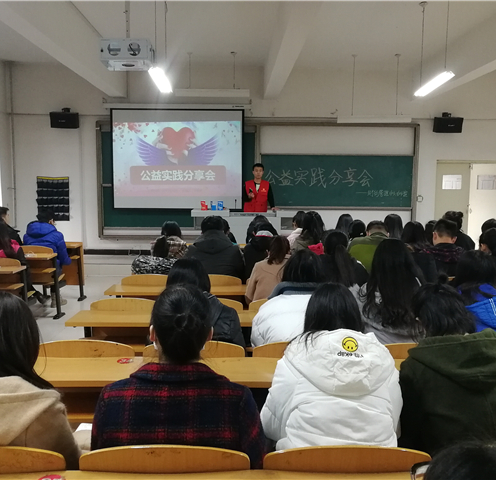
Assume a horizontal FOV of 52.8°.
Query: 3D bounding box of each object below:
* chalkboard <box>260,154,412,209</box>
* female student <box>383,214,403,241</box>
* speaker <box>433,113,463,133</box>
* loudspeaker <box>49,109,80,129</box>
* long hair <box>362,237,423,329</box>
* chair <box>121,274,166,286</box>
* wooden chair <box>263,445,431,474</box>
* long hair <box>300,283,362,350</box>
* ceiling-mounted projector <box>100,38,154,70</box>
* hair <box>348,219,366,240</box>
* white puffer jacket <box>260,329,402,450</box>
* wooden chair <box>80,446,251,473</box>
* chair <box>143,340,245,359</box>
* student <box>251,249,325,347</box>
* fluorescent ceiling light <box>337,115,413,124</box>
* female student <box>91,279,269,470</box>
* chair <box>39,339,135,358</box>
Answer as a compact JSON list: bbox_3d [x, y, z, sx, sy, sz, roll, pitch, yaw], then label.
[{"bbox_3d":[1.738,-1.142,9.749,3.000,1.050,0.050,0,6,-1],"label":"chalkboard"},{"bbox_3d":[1.782,0.206,6.259,0.440,1.030,0.560,0,6,-1],"label":"female student"},{"bbox_3d":[3.746,-2.163,9.350,0.520,0.300,0.290,1,13,2],"label":"speaker"},{"bbox_3d":[-3.394,-2.214,9.208,0.520,0.300,0.290,0,13,-5],"label":"loudspeaker"},{"bbox_3d":[0.724,0.228,2.501,0.280,0.460,0.250,0,6,-1],"label":"long hair"},{"bbox_3d":[-0.811,0.652,4.344,0.480,0.820,0.460,0,6,-1],"label":"chair"},{"bbox_3d":[0.271,0.965,1.633,0.470,0.830,0.460,0,6,-1],"label":"wooden chair"},{"bbox_3d":[0.298,0.269,1.753,0.210,0.260,0.230,0,6,-1],"label":"long hair"},{"bbox_3d":[-1.157,-1.793,4.854,0.430,0.210,0.350,0,6,-1],"label":"ceiling-mounted projector"},{"bbox_3d":[1.195,-0.093,5.447,0.200,0.280,0.220,0,6,-1],"label":"hair"},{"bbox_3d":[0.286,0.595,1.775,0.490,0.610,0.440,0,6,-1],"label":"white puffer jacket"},{"bbox_3d":[-0.245,0.971,1.692,0.480,0.827,0.500,0,6,-1],"label":"wooden chair"},{"bbox_3d":[-0.257,0.865,2.558,0.470,0.830,0.460,0,6,-1],"label":"chair"},{"bbox_3d":[0.260,0.656,2.809,0.540,1.230,0.750,0,6,-1],"label":"student"},{"bbox_3d":[2.166,-2.058,8.528,1.290,0.130,0.150,0,6,-1],"label":"fluorescent ceiling light"},{"bbox_3d":[-0.223,0.736,1.811,0.510,1.240,0.680,0,6,-1],"label":"female student"},{"bbox_3d":[-0.789,0.864,2.644,0.480,0.827,0.500,0,6,-1],"label":"chair"}]

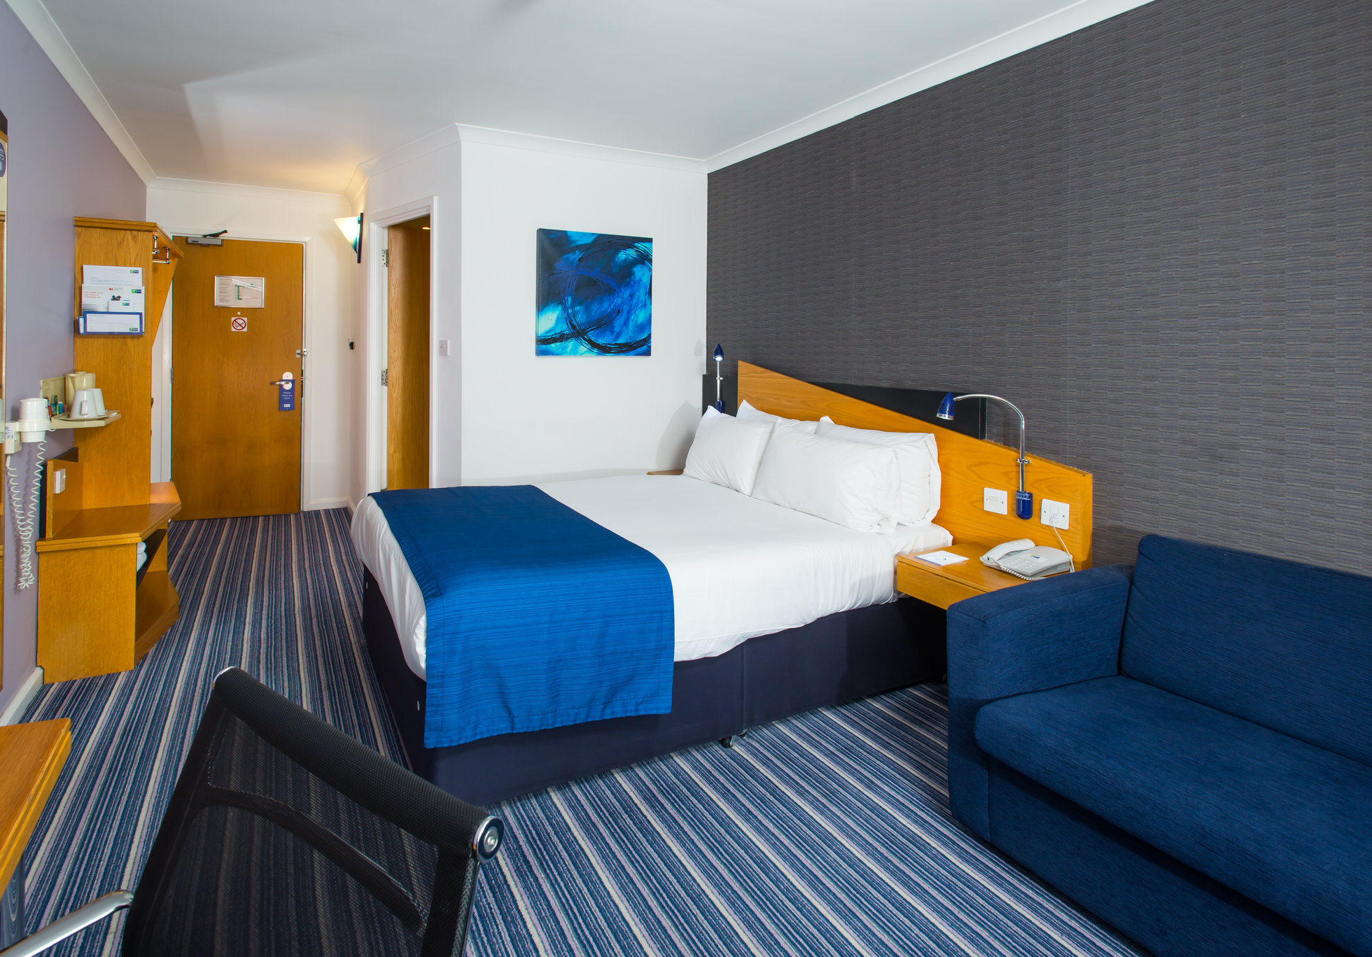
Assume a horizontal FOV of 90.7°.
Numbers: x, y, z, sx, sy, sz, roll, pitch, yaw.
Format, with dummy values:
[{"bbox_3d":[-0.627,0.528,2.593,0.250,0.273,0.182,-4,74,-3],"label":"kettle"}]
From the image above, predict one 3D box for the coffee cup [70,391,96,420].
[{"bbox_3d":[-2.464,-0.298,2.770,0.083,0.105,0.105,-5,8,-42],"label":"coffee cup"}]

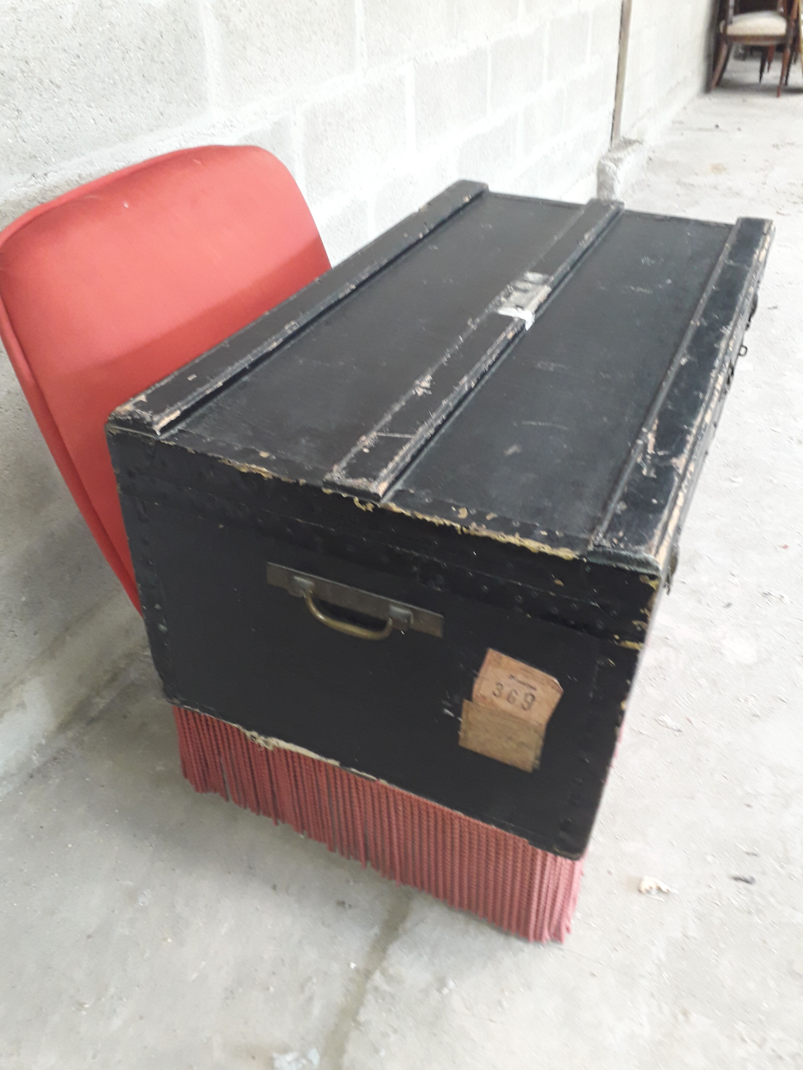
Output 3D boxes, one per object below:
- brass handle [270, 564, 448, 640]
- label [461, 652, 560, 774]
[{"bbox_3d":[-0.050,0.072,0.753,0.179,0.043,0.024,15,38,19],"label":"brass handle"},{"bbox_3d":[0.094,0.160,0.749,0.085,0.136,0.004,15,38,19],"label":"label"}]

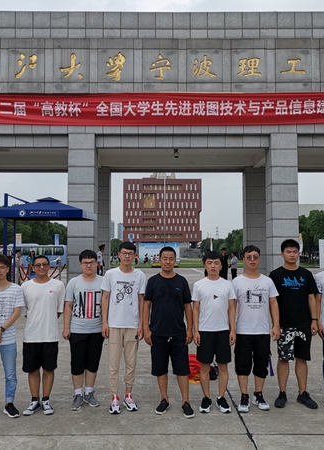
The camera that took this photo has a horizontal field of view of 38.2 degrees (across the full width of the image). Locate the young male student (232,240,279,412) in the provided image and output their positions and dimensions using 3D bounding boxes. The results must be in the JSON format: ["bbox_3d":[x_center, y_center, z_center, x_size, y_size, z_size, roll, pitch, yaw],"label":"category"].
[{"bbox_3d":[1.020,1.089,5.088,0.493,1.743,0.310,0,-3,0],"label":"young male student"}]

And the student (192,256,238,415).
[{"bbox_3d":[0.576,1.143,5.136,0.459,1.701,0.320,0,-4,0],"label":"student"}]

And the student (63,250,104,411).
[{"bbox_3d":[-0.850,1.121,5.144,0.464,1.689,0.330,0,-3,0],"label":"student"}]

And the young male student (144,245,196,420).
[{"bbox_3d":[0.073,1.092,4.934,0.534,1.719,0.330,0,-3,0],"label":"young male student"}]

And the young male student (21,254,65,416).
[{"bbox_3d":[-1.282,1.161,5.052,0.446,1.654,0.360,0,-4,-6],"label":"young male student"}]

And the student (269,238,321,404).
[{"bbox_3d":[1.493,1.084,5.294,0.548,1.840,0.360,0,-4,5],"label":"student"}]

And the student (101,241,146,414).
[{"bbox_3d":[-0.410,1.062,5.020,0.468,1.791,0.320,0,-3,0],"label":"student"}]

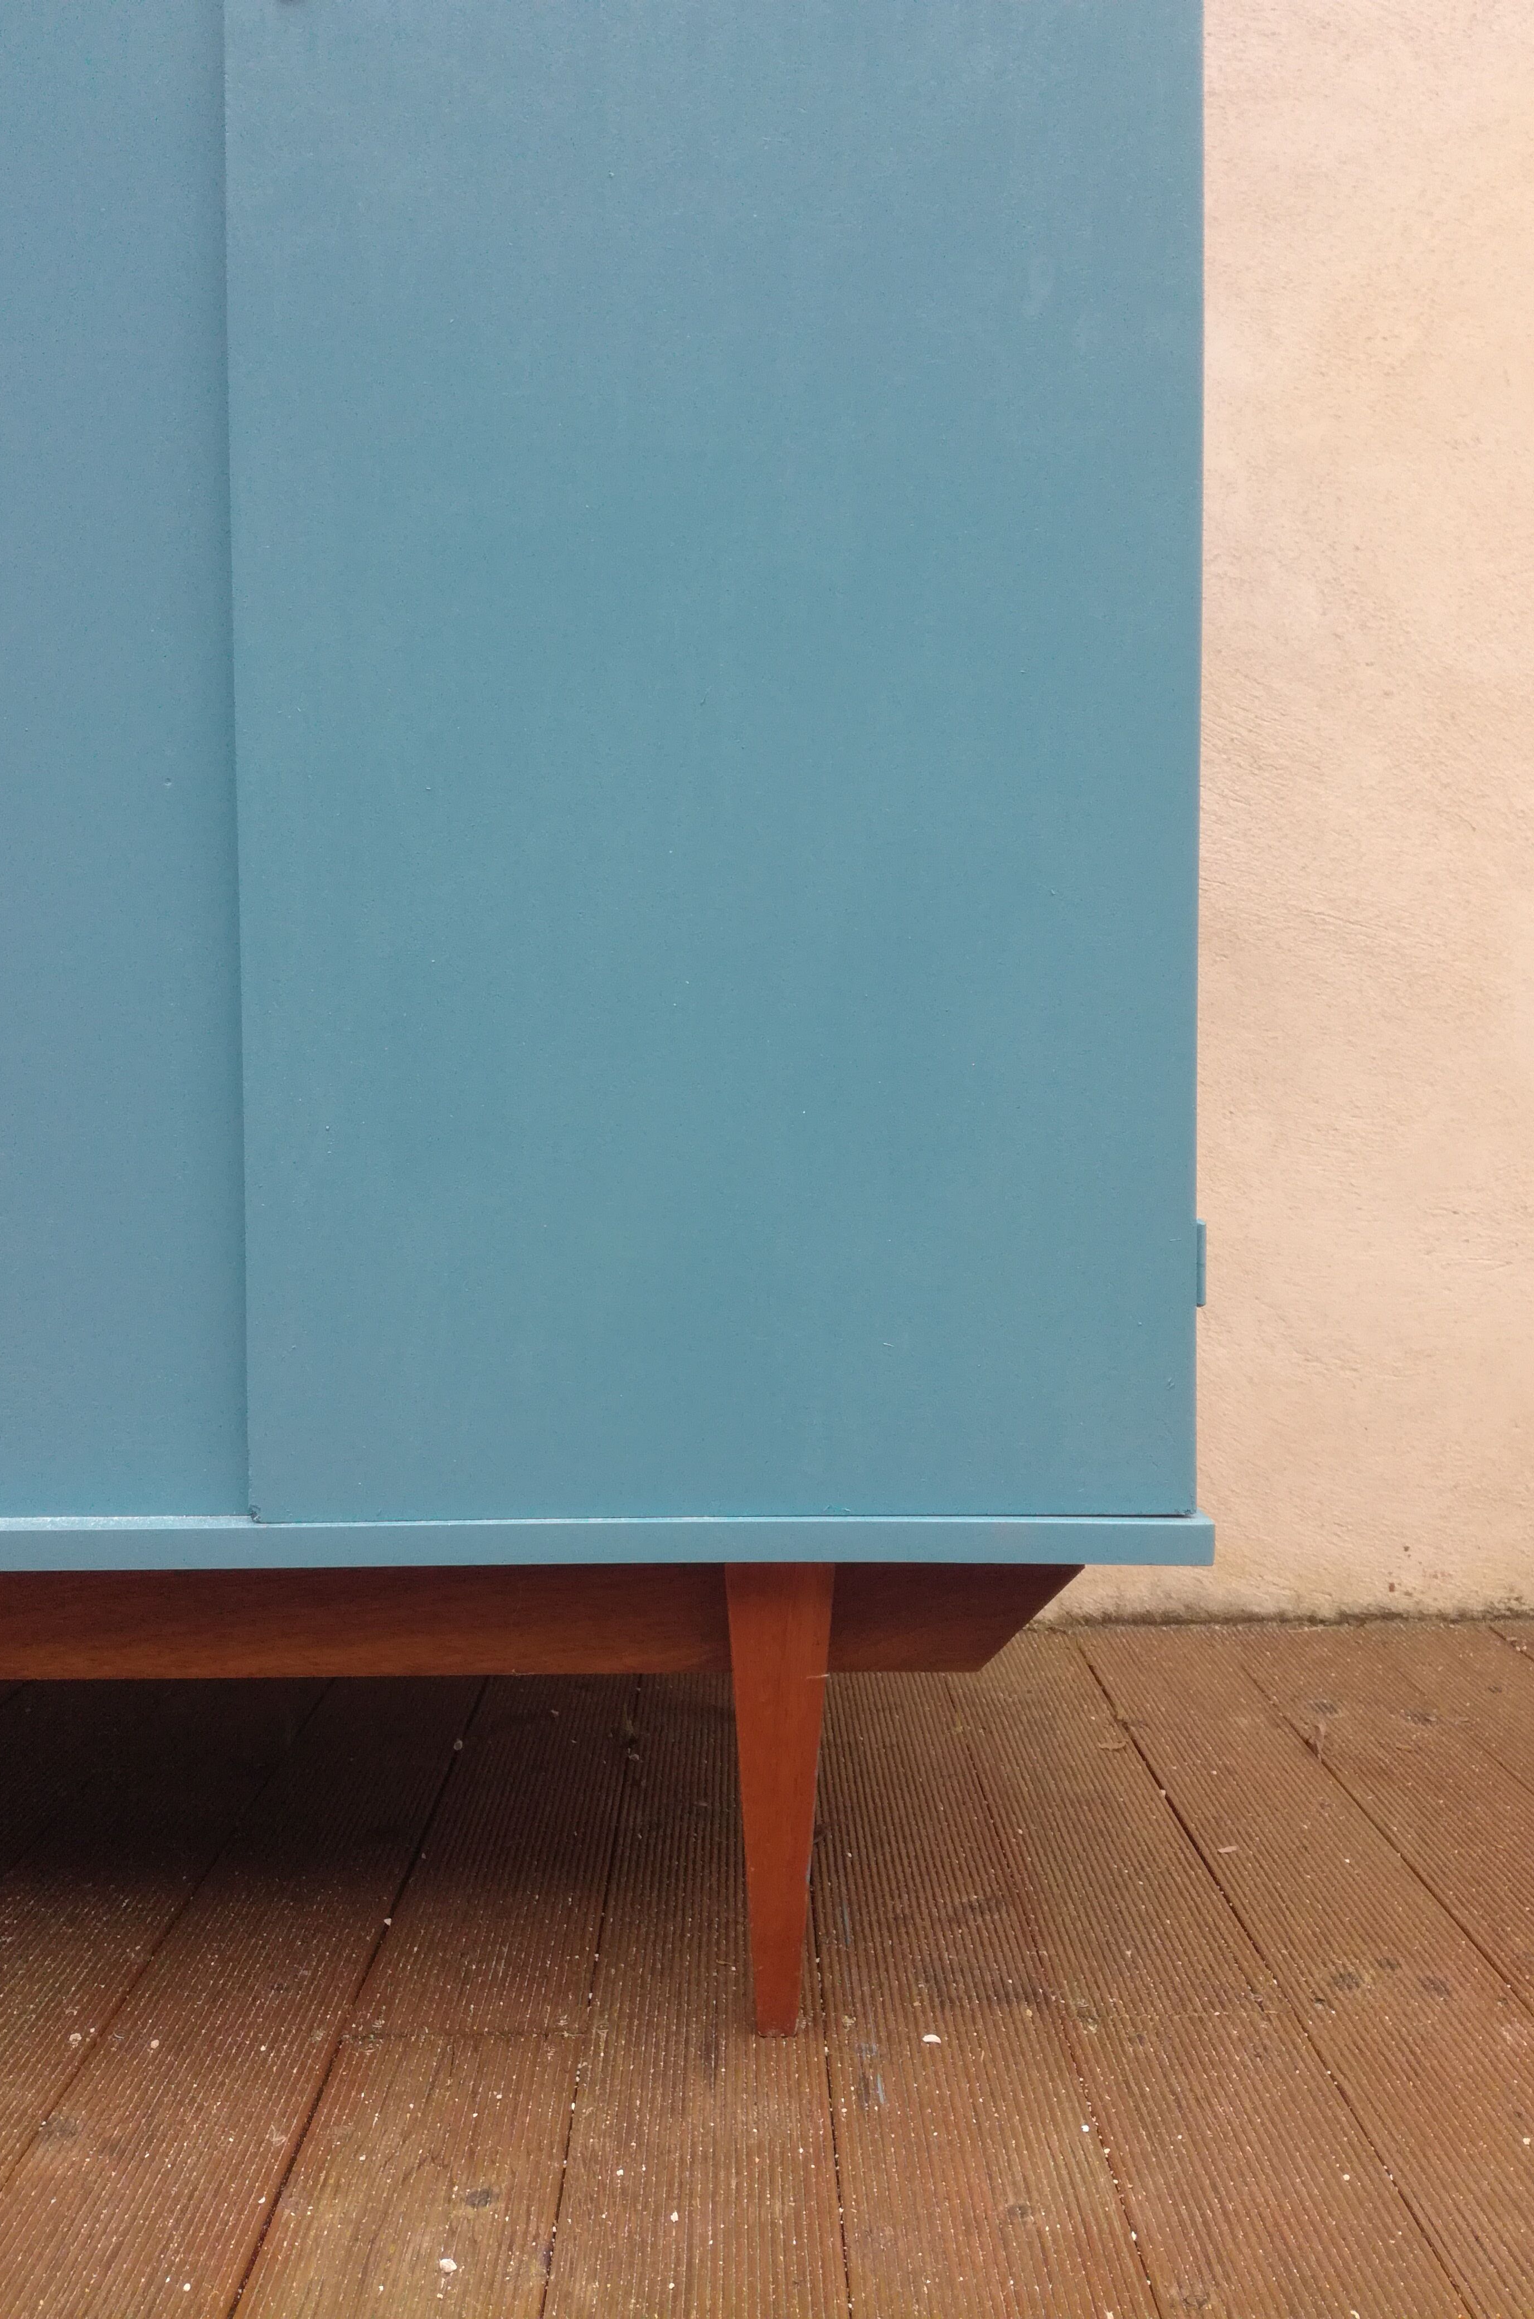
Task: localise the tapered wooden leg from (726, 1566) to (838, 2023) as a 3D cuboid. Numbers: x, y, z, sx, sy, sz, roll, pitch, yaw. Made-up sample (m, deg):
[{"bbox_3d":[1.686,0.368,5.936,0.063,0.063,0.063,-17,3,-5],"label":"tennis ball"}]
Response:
[{"bbox_3d":[0.007,0.381,1.100,0.065,0.286,0.050,0,3,-1],"label":"tapered wooden leg"}]

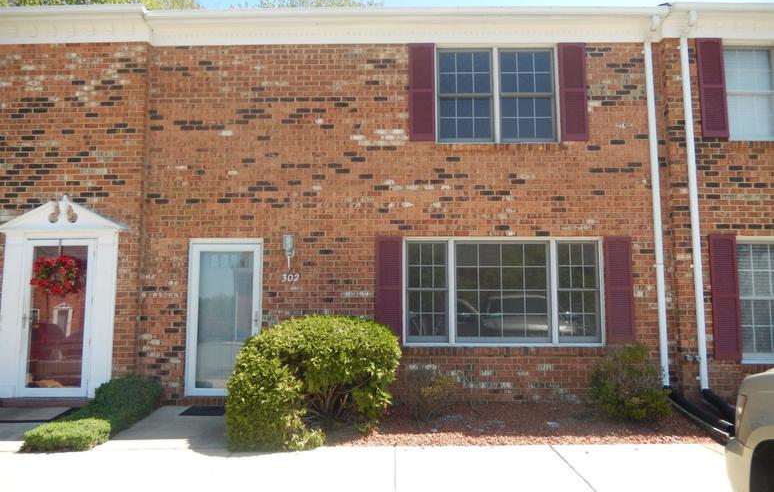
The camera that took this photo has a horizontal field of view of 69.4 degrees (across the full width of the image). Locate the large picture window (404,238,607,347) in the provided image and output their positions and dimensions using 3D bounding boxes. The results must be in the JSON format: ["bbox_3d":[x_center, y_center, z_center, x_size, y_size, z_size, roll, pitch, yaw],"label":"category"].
[{"bbox_3d":[1.554,0.605,7.479,2.666,1.429,0.110,0,-6,0],"label":"large picture window"}]

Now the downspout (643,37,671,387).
[{"bbox_3d":[3.638,-0.540,7.510,0.085,4.742,0.075,0,-6,0],"label":"downspout"}]

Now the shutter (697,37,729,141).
[{"bbox_3d":[4.431,-2.154,7.600,0.370,1.400,0.040,0,-6,0],"label":"shutter"}]

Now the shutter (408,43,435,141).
[{"bbox_3d":[0.489,-2.133,7.733,0.370,1.400,0.040,0,-6,0],"label":"shutter"}]

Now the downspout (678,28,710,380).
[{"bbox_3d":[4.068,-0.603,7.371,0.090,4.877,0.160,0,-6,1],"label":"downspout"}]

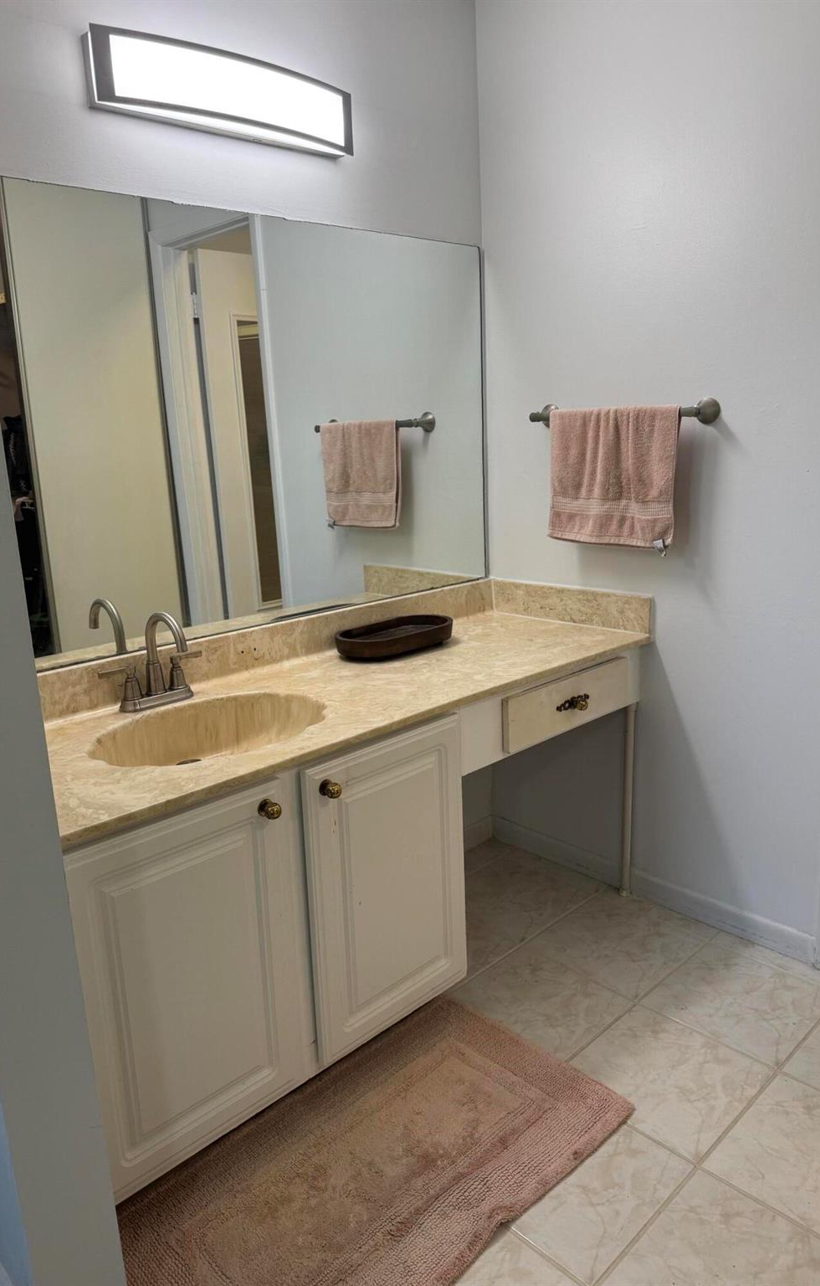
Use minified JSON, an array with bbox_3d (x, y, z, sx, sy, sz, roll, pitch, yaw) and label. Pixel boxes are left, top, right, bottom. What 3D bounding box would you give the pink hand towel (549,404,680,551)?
[{"bbox_3d":[0.505,-0.420,2.241,0.053,0.341,0.383,-15,19,-41],"label":"pink hand towel"}]

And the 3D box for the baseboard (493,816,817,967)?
[{"bbox_3d":[0.621,0.670,2.523,0.014,0.075,1.037,-15,19,-41],"label":"baseboard"}]

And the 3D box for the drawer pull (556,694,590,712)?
[{"bbox_3d":[0.407,0.148,2.138,0.128,0.033,0.037,-15,19,-41],"label":"drawer pull"}]

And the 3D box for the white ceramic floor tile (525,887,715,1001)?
[{"bbox_3d":[0.538,0.773,2.300,0.348,0.010,0.330,-15,19,-41],"label":"white ceramic floor tile"}]

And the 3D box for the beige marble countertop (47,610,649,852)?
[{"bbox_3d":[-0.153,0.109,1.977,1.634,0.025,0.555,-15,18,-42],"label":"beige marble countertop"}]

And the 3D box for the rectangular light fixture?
[{"bbox_3d":[-0.361,-1.134,1.854,0.630,0.133,0.095,-15,18,-42],"label":"rectangular light fixture"}]

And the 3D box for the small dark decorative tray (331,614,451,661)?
[{"bbox_3d":[-0.040,-0.012,2.285,0.328,0.057,0.183,-15,18,-42],"label":"small dark decorative tray"}]

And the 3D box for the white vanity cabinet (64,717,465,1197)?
[{"bbox_3d":[-0.392,0.538,1.863,0.905,0.738,0.557,-15,19,-41],"label":"white vanity cabinet"}]

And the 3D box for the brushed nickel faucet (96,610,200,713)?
[{"bbox_3d":[-0.508,0.040,1.848,0.238,0.196,0.174,-15,19,-41],"label":"brushed nickel faucet"}]

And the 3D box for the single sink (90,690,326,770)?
[{"bbox_3d":[-0.385,0.222,1.767,0.475,0.126,0.360,-15,18,-42],"label":"single sink"}]

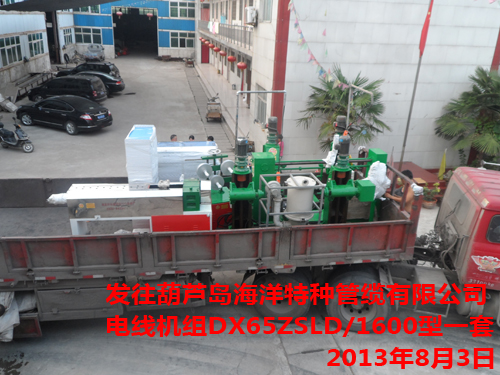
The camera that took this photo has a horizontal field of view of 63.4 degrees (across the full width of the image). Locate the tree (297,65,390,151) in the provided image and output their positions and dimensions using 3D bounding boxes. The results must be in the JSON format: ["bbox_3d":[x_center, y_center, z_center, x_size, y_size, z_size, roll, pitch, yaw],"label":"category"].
[{"bbox_3d":[2.728,-1.665,11.978,2.869,3.760,2.177,-1,22,-9],"label":"tree"}]

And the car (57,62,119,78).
[{"bbox_3d":[-12.065,-8.446,30.230,4.650,1.730,1.830,5,22,7],"label":"car"}]

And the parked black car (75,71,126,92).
[{"bbox_3d":[-10.802,-6.888,26.829,4.780,1.460,1.810,2,22,-1],"label":"parked black car"}]

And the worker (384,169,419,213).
[{"bbox_3d":[2.719,0.462,7.316,0.544,1.603,0.465,-1,22,-9],"label":"worker"}]

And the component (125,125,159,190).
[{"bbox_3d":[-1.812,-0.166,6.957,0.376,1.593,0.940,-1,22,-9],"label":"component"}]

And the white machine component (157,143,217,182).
[{"bbox_3d":[-1.159,-0.155,7.403,1.069,1.286,0.465,-1,22,-9],"label":"white machine component"}]

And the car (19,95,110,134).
[{"bbox_3d":[-8.554,-3.449,18.439,4.850,1.480,1.800,13,24,24],"label":"car"}]

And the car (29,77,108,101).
[{"bbox_3d":[-10.701,-5.685,23.610,4.790,1.630,1.810,6,22,10],"label":"car"}]

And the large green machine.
[{"bbox_3d":[0.662,-0.174,6.980,3.137,1.761,1.732,-1,22,-9],"label":"large green machine"}]

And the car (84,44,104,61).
[{"bbox_3d":[-19.045,-16.457,49.760,1.600,1.570,3.700,2,22,-1],"label":"car"}]

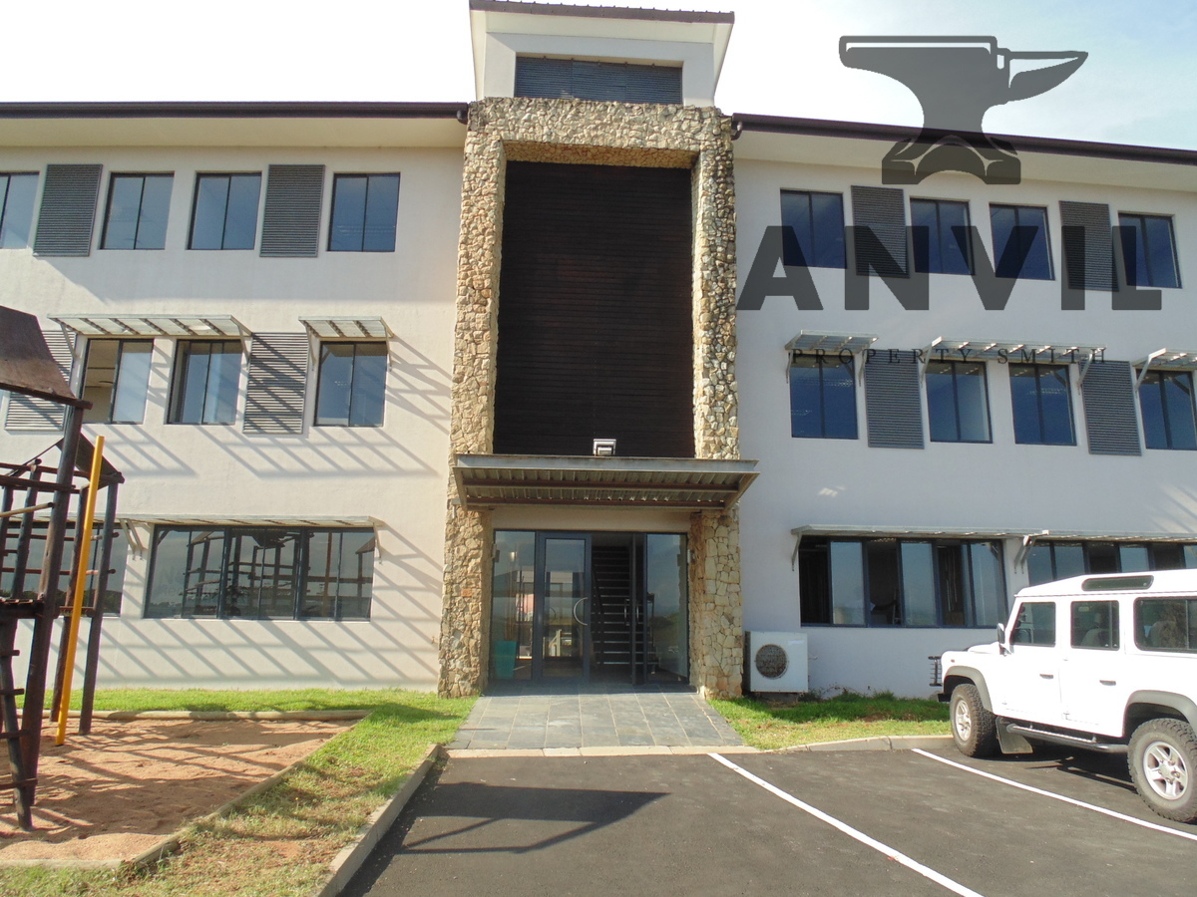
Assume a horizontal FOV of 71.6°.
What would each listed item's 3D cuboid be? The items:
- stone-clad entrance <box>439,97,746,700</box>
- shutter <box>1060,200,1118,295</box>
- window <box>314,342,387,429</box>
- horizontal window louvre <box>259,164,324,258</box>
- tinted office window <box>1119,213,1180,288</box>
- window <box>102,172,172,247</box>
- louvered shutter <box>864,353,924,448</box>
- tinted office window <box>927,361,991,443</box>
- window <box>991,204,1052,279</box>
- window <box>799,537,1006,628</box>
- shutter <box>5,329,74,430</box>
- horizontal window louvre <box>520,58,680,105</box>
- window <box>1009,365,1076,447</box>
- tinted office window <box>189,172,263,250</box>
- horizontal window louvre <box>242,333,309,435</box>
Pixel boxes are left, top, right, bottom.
[{"bbox_3d":[-0.048,-1.004,13.485,4.428,9.615,1.050,1,-11,-3],"label":"stone-clad entrance"},{"bbox_3d":[9.119,-3.766,15.410,0.987,1.738,0.080,2,-11,-6],"label":"shutter"},{"bbox_3d":[-4.182,-1.086,14.107,1.171,1.490,0.120,0,-11,1],"label":"window"},{"bbox_3d":[-5.378,-4.192,14.643,0.996,1.759,0.080,0,-11,1],"label":"horizontal window louvre"},{"bbox_3d":[10.439,-3.735,15.747,1.157,1.465,0.100,2,-11,-6],"label":"tinted office window"},{"bbox_3d":[-8.405,-4.331,15.181,1.200,1.535,0.100,1,-11,1],"label":"window"},{"bbox_3d":[5.158,-0.869,14.478,1.000,1.752,0.080,2,-11,-7],"label":"louvered shutter"},{"bbox_3d":[6.410,-0.836,14.771,1.188,1.508,0.100,2,-11,-7],"label":"tinted office window"},{"bbox_3d":[7.870,-3.822,15.465,1.157,1.465,0.100,2,-11,-6],"label":"window"},{"bbox_3d":[5.165,2.271,14.090,3.638,1.512,0.120,2,-11,-6],"label":"window"},{"bbox_3d":[-9.463,-1.144,14.091,0.996,1.751,0.080,0,-11,1],"label":"shutter"},{"bbox_3d":[0.014,-6.687,15.273,3.080,0.853,0.100,1,-11,-3],"label":"horizontal window louvre"},{"bbox_3d":[8.004,-0.765,15.027,1.171,1.490,0.120,2,-11,-6],"label":"window"},{"bbox_3d":[-6.796,-4.316,15.156,1.233,1.535,0.100,1,-11,1],"label":"tinted office window"},{"bbox_3d":[-5.578,-1.142,14.399,1.015,1.802,0.090,1,-11,1],"label":"horizontal window louvre"}]

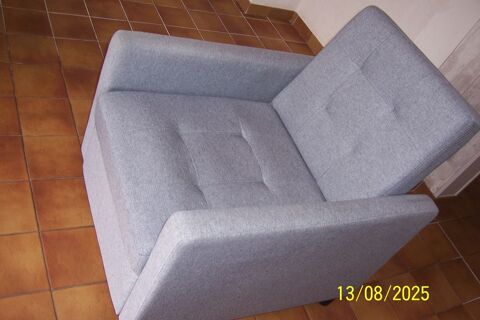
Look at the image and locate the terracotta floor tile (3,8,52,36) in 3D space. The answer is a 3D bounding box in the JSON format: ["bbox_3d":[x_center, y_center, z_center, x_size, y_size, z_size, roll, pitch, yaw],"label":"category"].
[{"bbox_3d":[-0.963,-0.626,2.046,0.200,0.010,0.200,-3,51,-33],"label":"terracotta floor tile"}]

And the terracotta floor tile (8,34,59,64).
[{"bbox_3d":[-0.885,-0.471,1.937,0.200,0.010,0.200,-3,51,-33],"label":"terracotta floor tile"}]

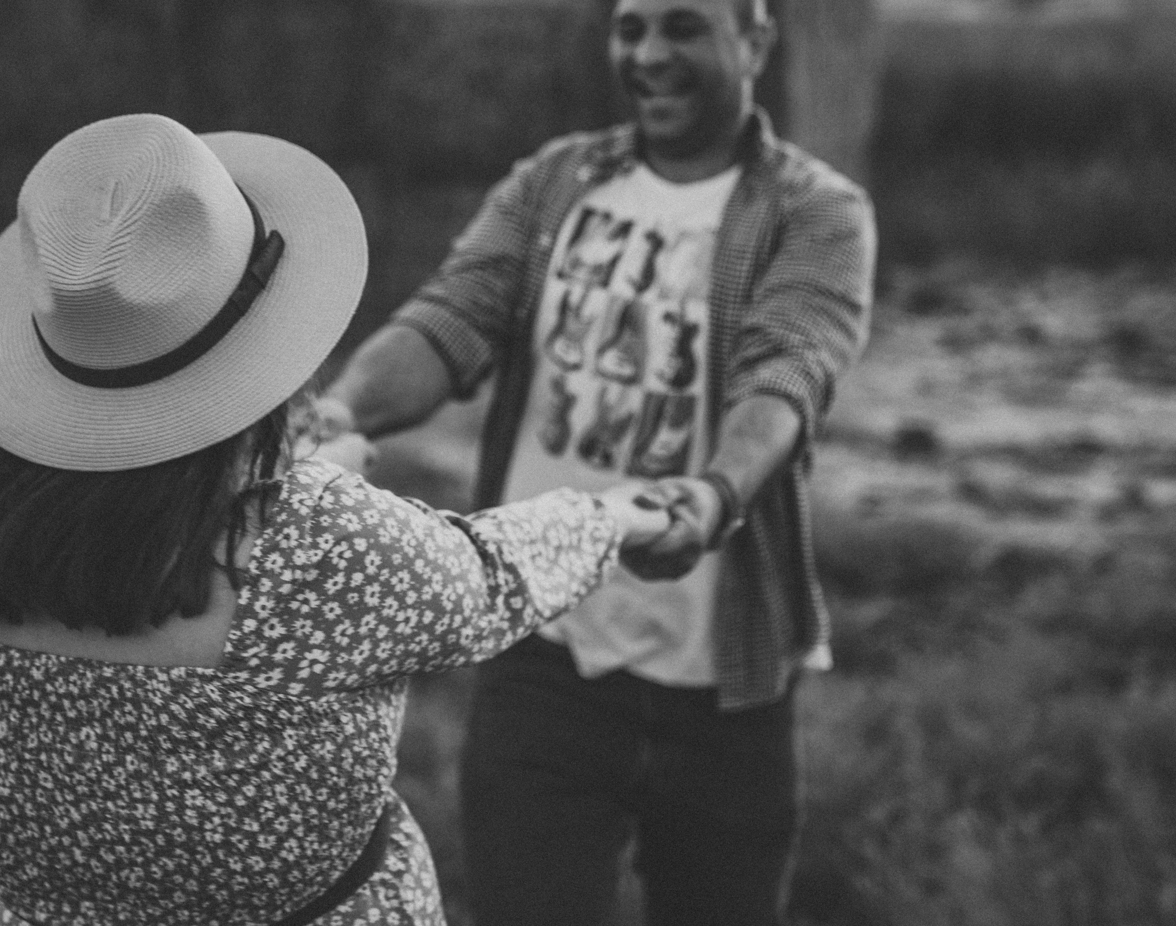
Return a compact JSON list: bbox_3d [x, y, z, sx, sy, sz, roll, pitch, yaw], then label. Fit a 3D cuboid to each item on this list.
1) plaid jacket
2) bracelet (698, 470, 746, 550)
[{"bbox_3d":[0.055,-0.045,2.600,0.520,0.675,0.390,9,16,20],"label":"plaid jacket"},{"bbox_3d":[0.127,0.046,2.320,0.060,0.066,0.042,42,31,0],"label":"bracelet"}]

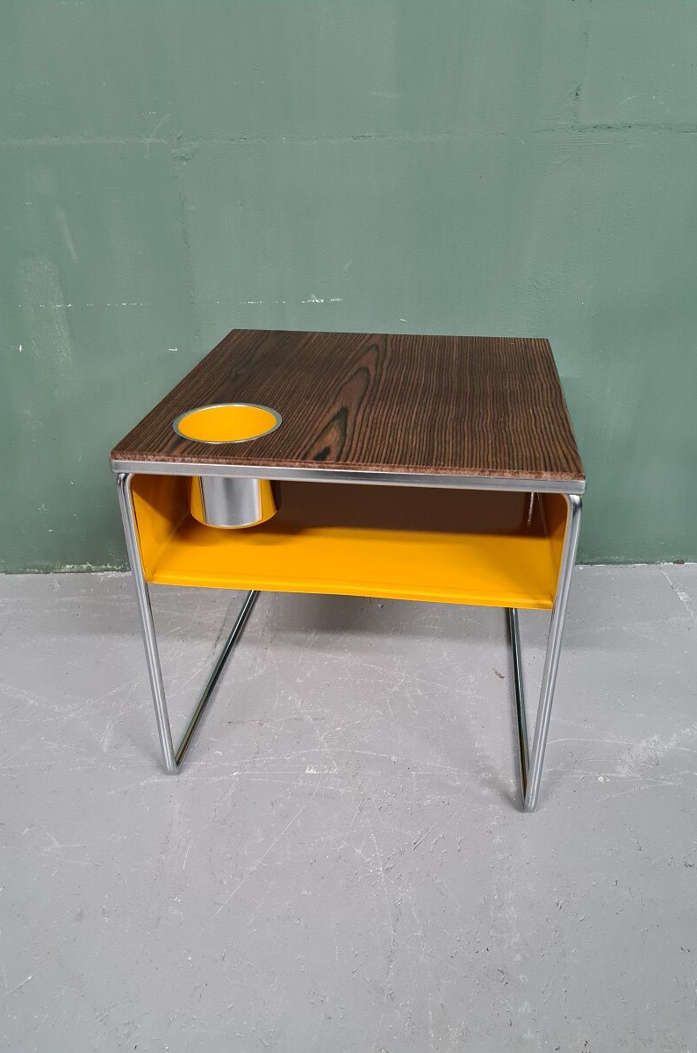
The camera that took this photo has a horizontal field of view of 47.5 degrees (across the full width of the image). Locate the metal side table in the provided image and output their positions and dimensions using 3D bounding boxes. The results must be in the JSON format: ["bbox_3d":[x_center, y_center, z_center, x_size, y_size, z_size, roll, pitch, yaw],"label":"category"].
[{"bbox_3d":[0.024,0.021,0.959,0.415,0.397,0.420,3,29,8],"label":"metal side table"}]

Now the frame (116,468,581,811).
[{"bbox_3d":[0.024,0.029,0.961,0.412,0.379,0.420,3,29,8],"label":"frame"}]

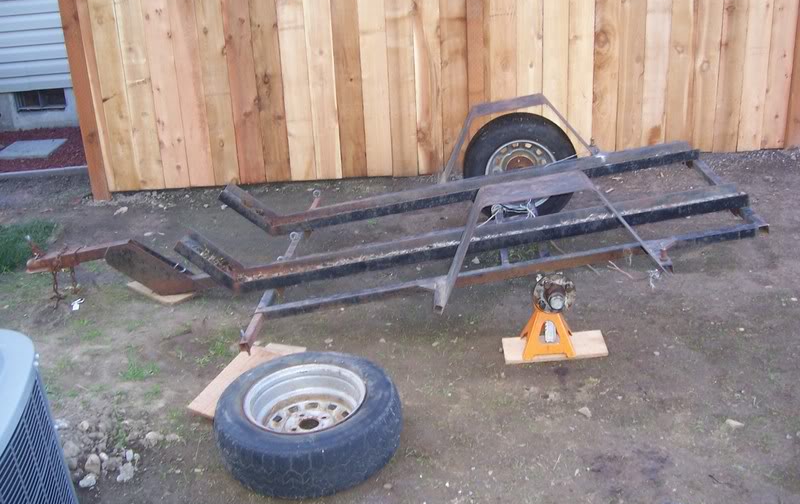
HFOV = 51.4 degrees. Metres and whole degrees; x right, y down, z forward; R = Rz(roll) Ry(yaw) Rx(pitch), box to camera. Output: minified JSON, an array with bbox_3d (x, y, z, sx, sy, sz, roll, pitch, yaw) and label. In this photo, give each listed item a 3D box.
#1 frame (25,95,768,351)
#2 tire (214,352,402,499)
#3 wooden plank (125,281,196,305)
[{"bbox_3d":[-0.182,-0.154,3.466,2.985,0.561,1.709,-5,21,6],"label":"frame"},{"bbox_3d":[-0.281,0.518,2.578,0.561,0.173,0.561,-4,24,0],"label":"tire"},{"bbox_3d":[-1.019,0.158,3.621,0.303,0.022,0.165,15,29,36],"label":"wooden plank"}]

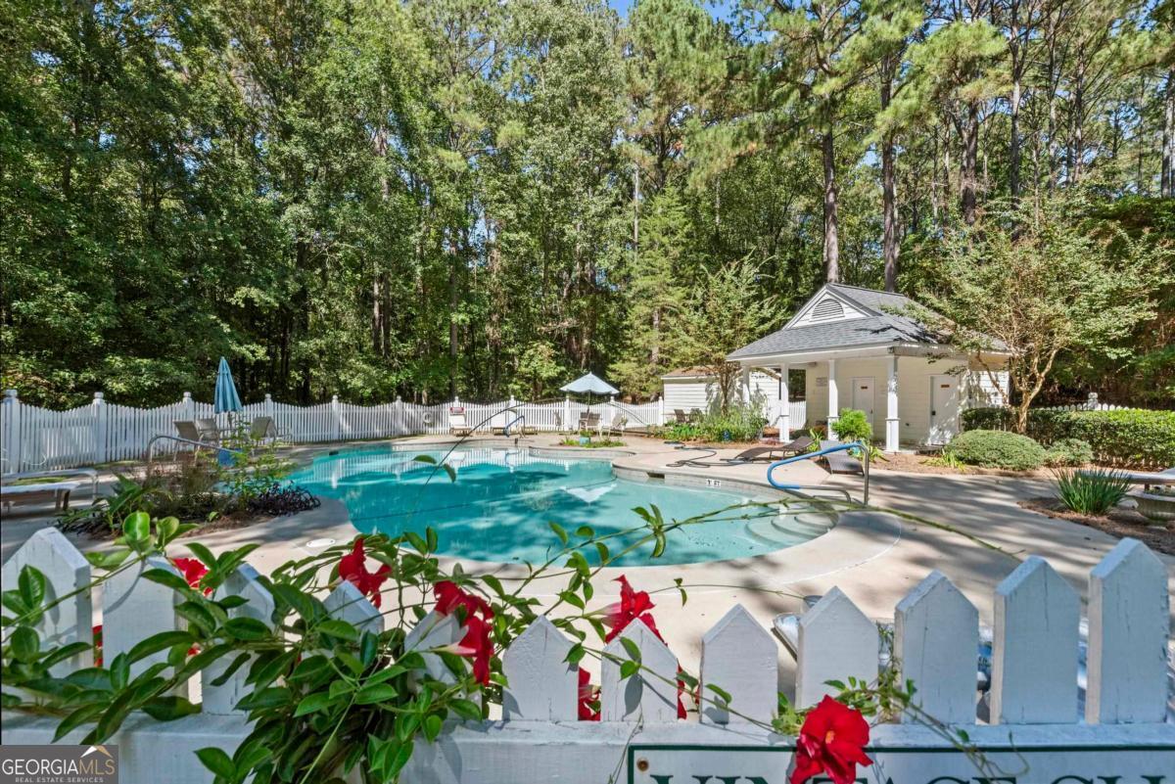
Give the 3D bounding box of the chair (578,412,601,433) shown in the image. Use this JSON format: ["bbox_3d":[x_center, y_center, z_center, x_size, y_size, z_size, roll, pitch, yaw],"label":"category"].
[{"bbox_3d":[0.119,1.310,21.186,0.750,0.920,0.850,0,-1,-23],"label":"chair"}]

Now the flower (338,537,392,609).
[{"bbox_3d":[-0.288,0.234,0.675,0.065,0.082,0.075,0,-1,-35],"label":"flower"}]

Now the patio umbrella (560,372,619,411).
[{"bbox_3d":[0.096,0.502,20.495,2.350,2.520,2.350,0,-1,0],"label":"patio umbrella"}]

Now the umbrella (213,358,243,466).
[{"bbox_3d":[-8.793,0.421,12.796,0.570,2.500,0.570,-4,-1,0],"label":"umbrella"}]

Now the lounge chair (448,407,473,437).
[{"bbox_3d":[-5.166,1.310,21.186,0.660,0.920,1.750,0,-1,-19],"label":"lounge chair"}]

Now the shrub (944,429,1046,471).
[{"bbox_3d":[9.313,1.240,11.886,1.850,0.800,1.750,-1,-1,37],"label":"shrub"}]

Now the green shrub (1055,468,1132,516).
[{"bbox_3d":[6.709,1.272,6.936,0.820,0.600,0.780,-1,-1,44],"label":"green shrub"}]

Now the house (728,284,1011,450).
[{"bbox_3d":[8.989,-0.850,16.954,6.323,5.010,5.939,0,-1,-27],"label":"house"}]

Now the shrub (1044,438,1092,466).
[{"bbox_3d":[11.022,1.341,11.985,0.950,0.580,0.920,-1,-1,43],"label":"shrub"}]

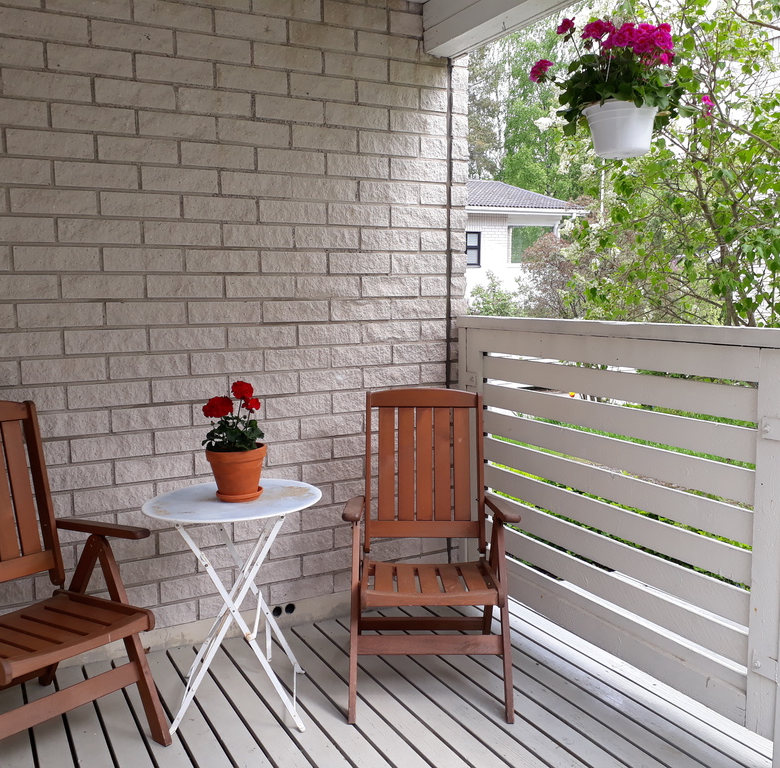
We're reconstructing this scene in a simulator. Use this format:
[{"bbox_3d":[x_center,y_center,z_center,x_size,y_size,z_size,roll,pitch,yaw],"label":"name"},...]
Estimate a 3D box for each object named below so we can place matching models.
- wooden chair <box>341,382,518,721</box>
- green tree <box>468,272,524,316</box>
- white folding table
[{"bbox_3d":[0.136,0.565,2.904,0.585,1.030,0.720,-1,6,1],"label":"wooden chair"},{"bbox_3d":[3.170,-2.239,24.000,1.750,2.300,1.750,-1,6,0],"label":"green tree"},{"bbox_3d":[-0.519,0.744,2.732,0.590,0.725,0.590,-1,6,-1],"label":"white folding table"}]

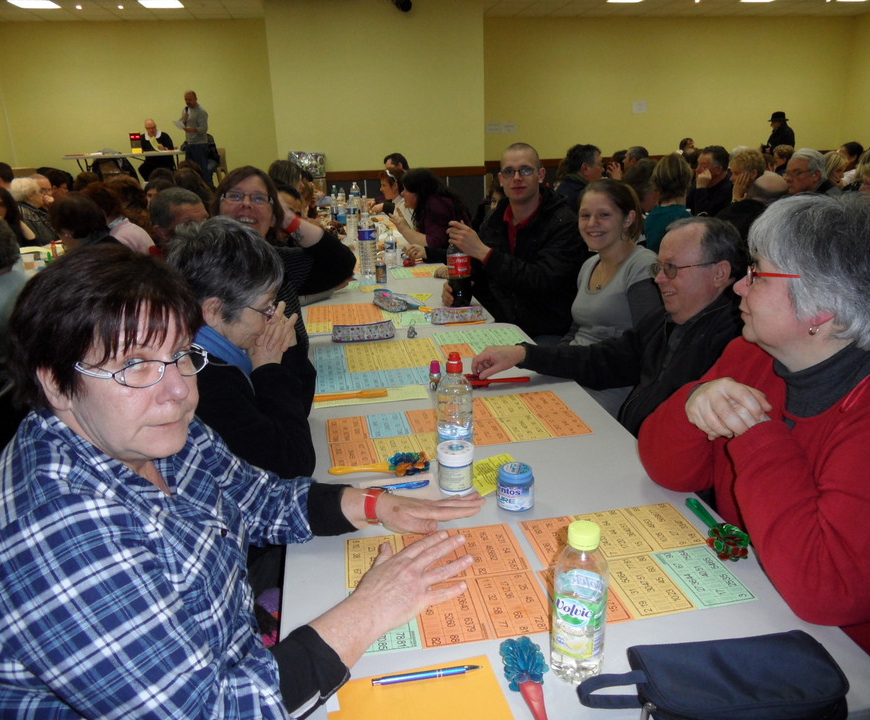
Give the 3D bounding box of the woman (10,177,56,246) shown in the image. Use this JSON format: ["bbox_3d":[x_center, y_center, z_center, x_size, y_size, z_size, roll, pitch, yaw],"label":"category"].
[{"bbox_3d":[-2.887,-0.725,4.952,0.660,1.220,0.500,-4,18,-7],"label":"woman"}]

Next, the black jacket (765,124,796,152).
[{"bbox_3d":[4.941,-3.023,9.612,0.380,0.750,0.500,-4,18,-7],"label":"black jacket"}]

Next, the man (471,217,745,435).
[{"bbox_3d":[0.483,0.234,1.713,0.740,1.186,0.540,-10,19,-24],"label":"man"}]

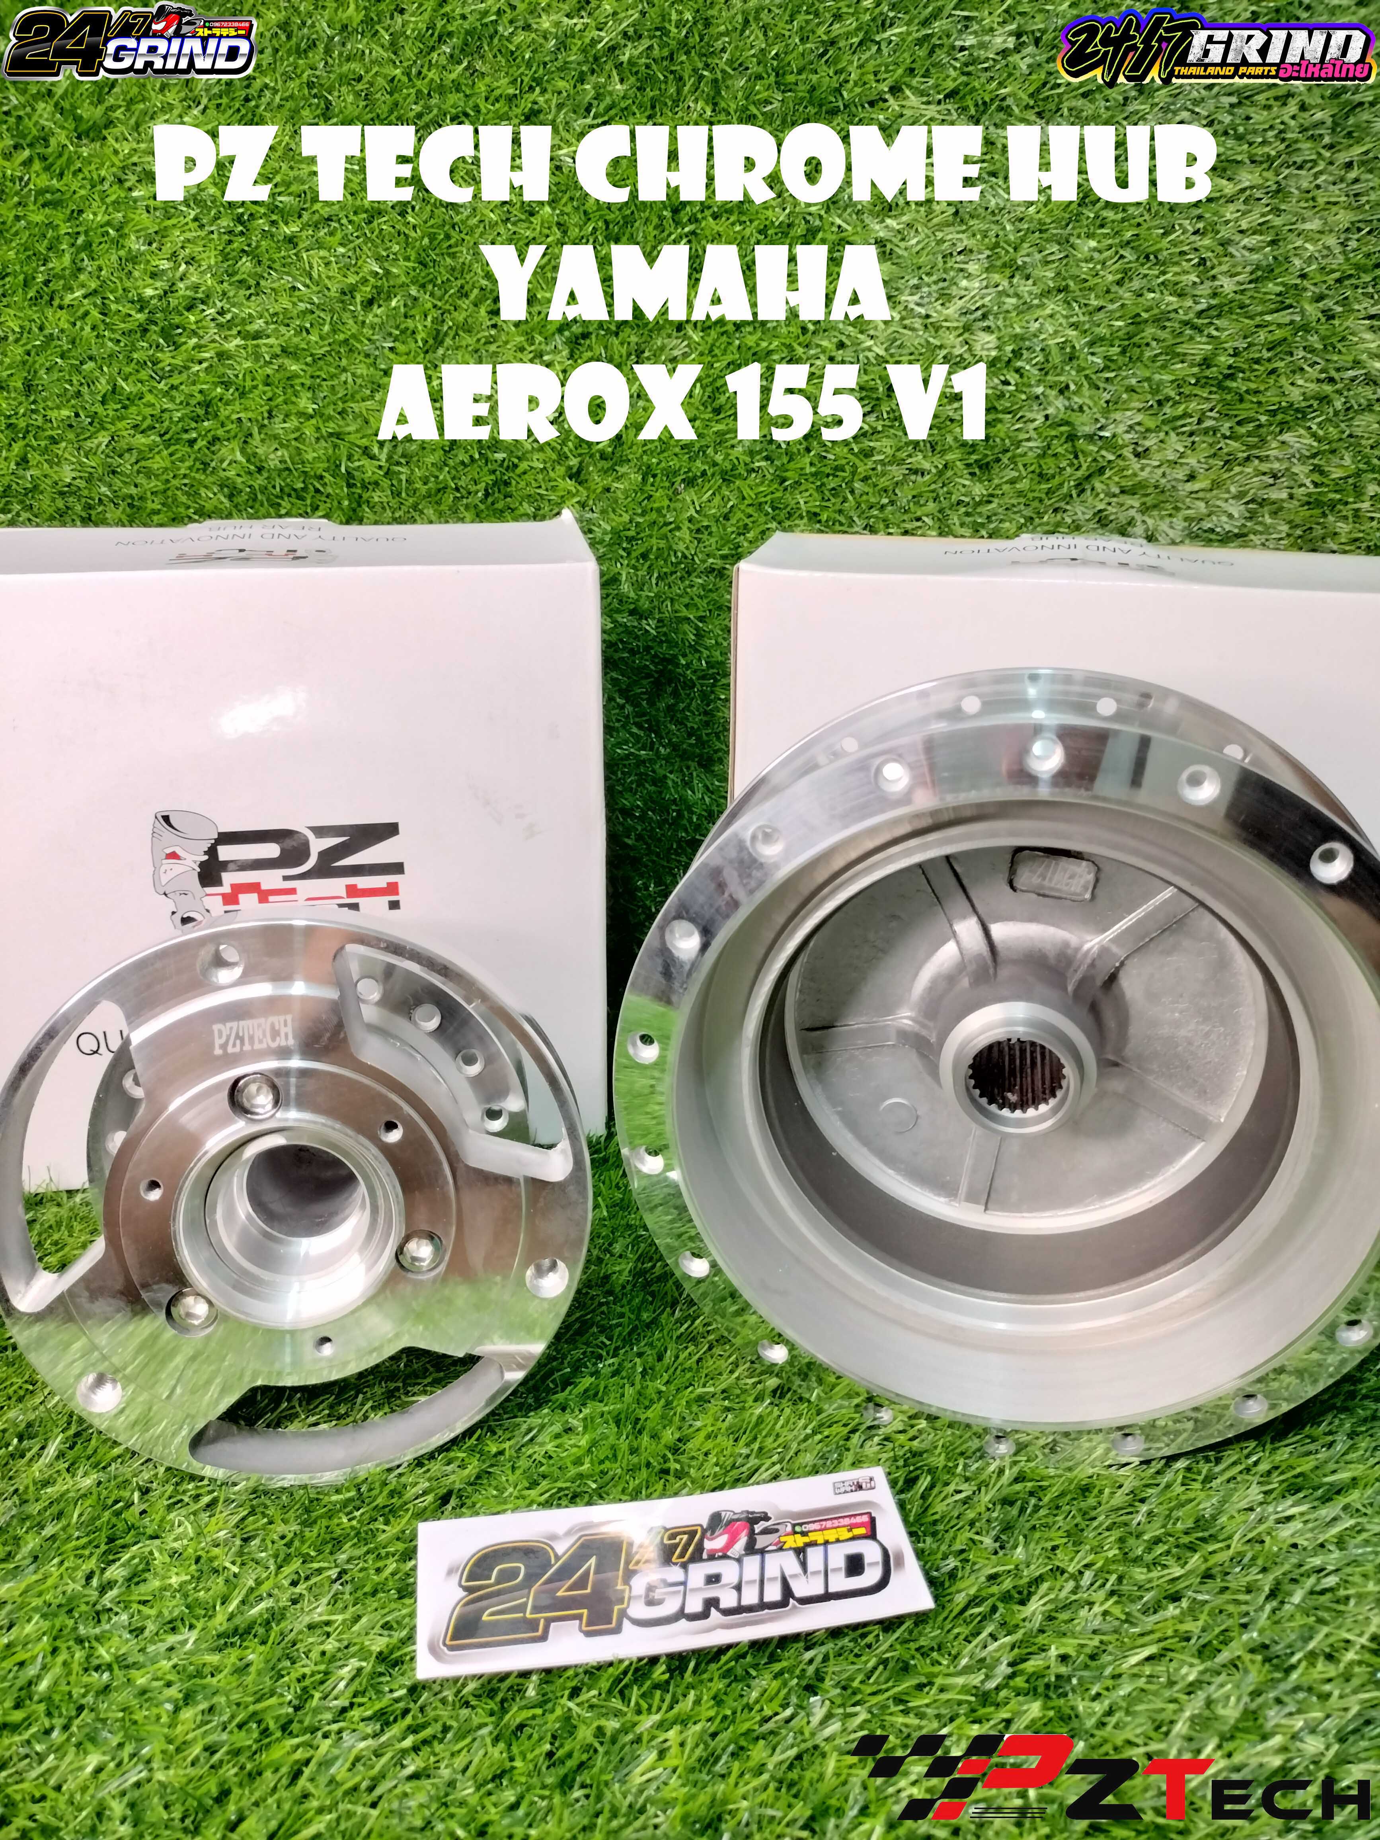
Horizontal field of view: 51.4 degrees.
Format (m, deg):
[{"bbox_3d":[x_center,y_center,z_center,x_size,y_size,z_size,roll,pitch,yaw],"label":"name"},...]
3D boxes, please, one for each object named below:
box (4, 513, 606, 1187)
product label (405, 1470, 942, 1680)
[{"bbox_3d":[-0.141,-0.026,0.514,0.210,0.212,0.098,-4,23,-10],"label":"box"},{"bbox_3d":[-0.005,0.158,0.351,0.121,0.003,0.044,-3,25,-9],"label":"product label"}]

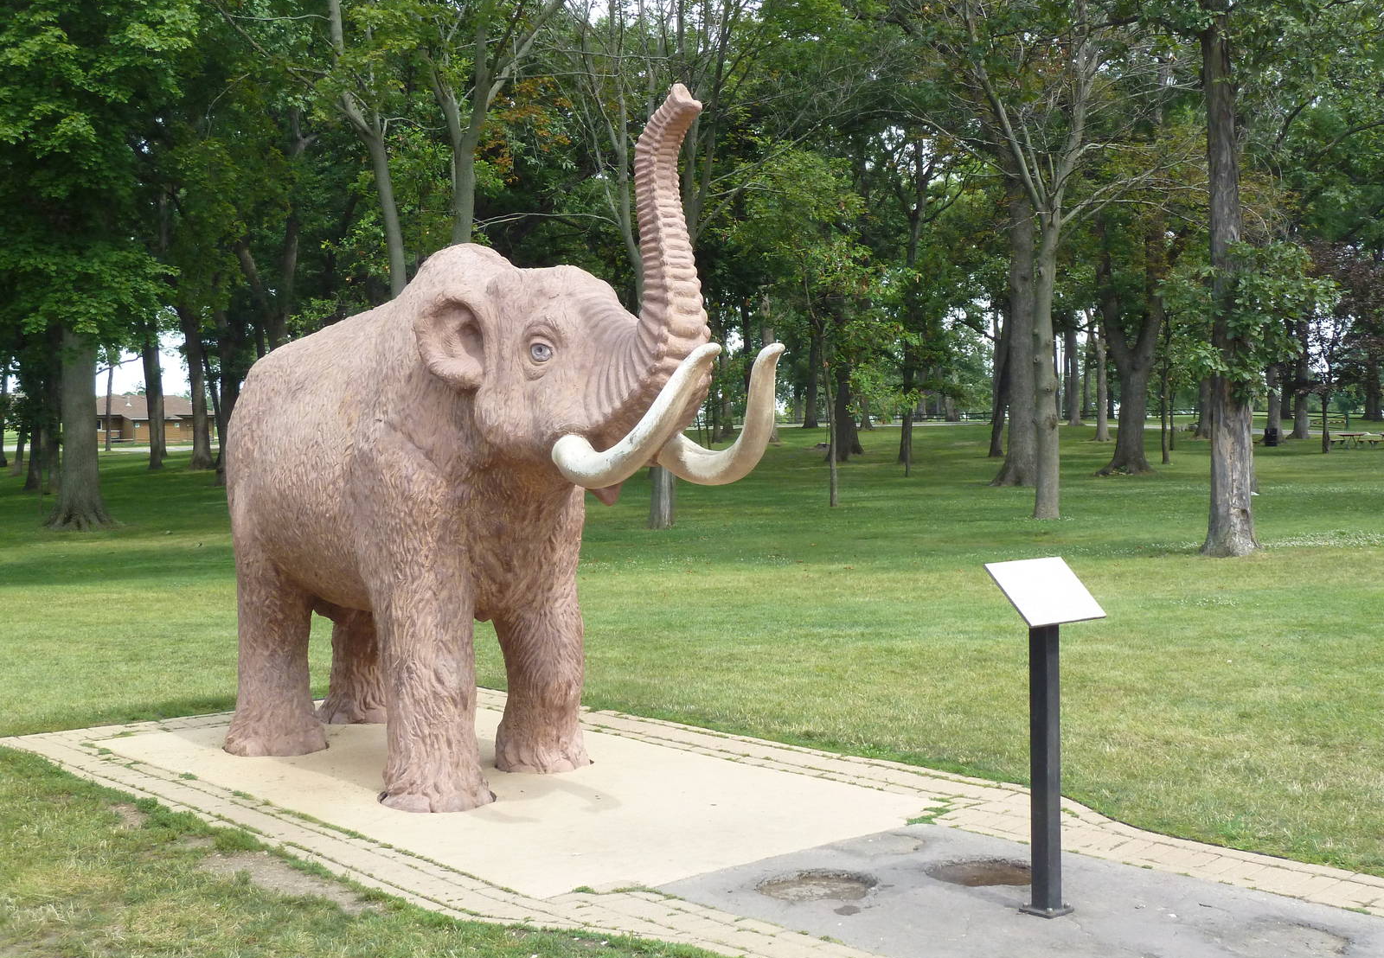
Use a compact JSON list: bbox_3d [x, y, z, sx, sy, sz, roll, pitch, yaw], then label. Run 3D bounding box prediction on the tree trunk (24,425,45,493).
[{"bbox_3d":[-18.513,-0.624,49.500,0.578,1.885,0.517,-1,2,-20],"label":"tree trunk"}]

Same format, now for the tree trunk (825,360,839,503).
[{"bbox_3d":[2.765,-0.872,34.600,0.255,2.827,0.181,-1,2,5],"label":"tree trunk"}]

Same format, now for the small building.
[{"bbox_3d":[-56.882,-6.152,182.000,13.800,4.978,7.600,-2,2,-41],"label":"small building"}]

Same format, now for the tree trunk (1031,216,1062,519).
[{"bbox_3d":[6.037,-1.907,29.900,0.496,5.133,0.423,0,2,11],"label":"tree trunk"}]

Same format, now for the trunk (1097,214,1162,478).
[{"bbox_3d":[13.334,-4.028,53.500,1.973,7.690,1.447,0,2,14],"label":"trunk"}]

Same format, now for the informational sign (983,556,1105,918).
[{"bbox_3d":[1.234,0.888,6.074,0.418,1.203,0.210,-2,2,-41],"label":"informational sign"}]

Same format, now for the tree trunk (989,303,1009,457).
[{"bbox_3d":[13.248,-4.269,75.500,1.021,6.632,0.789,0,2,10],"label":"tree trunk"}]

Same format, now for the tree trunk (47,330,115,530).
[{"bbox_3d":[-10.756,-0.891,31.000,1.143,3.456,1.029,-1,2,-19],"label":"tree trunk"}]

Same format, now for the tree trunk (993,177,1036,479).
[{"bbox_3d":[8.256,-3.668,44.700,1.181,7.633,1.044,0,2,10],"label":"tree trunk"}]

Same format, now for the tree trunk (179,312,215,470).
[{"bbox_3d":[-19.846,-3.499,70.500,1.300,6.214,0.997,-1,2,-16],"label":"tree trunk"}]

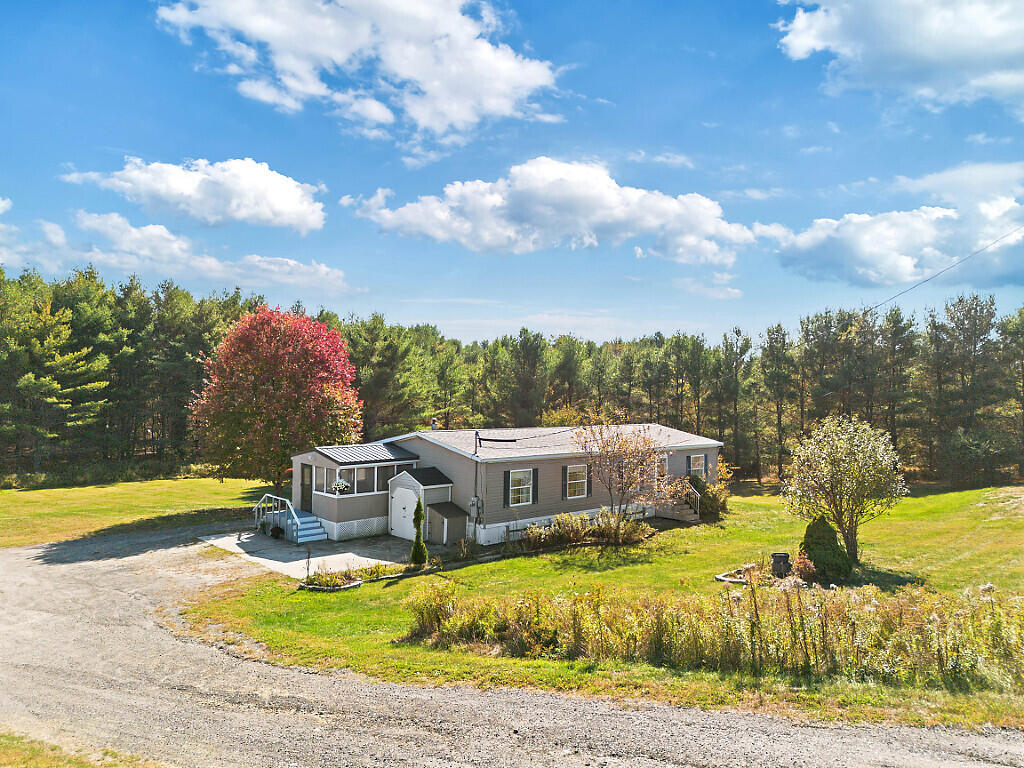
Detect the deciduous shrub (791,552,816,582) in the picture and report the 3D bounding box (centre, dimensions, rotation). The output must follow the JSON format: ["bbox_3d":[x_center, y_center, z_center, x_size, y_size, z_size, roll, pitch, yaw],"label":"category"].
[{"bbox_3d":[8.651,5.394,21.012,0.680,0.900,0.650,0,-1,0],"label":"deciduous shrub"}]

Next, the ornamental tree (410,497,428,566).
[{"bbox_3d":[-3.010,4.799,23.129,0.580,2.200,0.570,0,-1,0],"label":"ornamental tree"}]

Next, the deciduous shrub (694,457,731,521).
[{"bbox_3d":[9.263,4.752,32.836,1.850,2.800,1.800,0,-1,0],"label":"deciduous shrub"}]

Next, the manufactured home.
[{"bbox_3d":[0.128,4.099,32.709,20.000,4.100,9.400,1,-2,-39],"label":"manufactured home"}]

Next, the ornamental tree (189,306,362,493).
[{"bbox_3d":[-12.558,1.081,37.835,9.100,10.400,9.000,0,-1,0],"label":"ornamental tree"}]

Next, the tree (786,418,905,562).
[{"bbox_3d":[10.944,3.455,23.364,4.100,4.900,4.000,0,-1,0],"label":"tree"}]

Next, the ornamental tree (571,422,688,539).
[{"bbox_3d":[4.780,3.713,28.461,4.600,4.650,4.200,0,-1,0],"label":"ornamental tree"}]

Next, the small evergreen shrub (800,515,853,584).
[{"bbox_3d":[9.421,4.825,21.227,1.500,2.050,1.450,0,-1,0],"label":"small evergreen shrub"}]

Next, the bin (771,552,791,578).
[{"bbox_3d":[8.055,5.462,21.310,0.570,0.780,0.570,0,-1,0],"label":"bin"}]

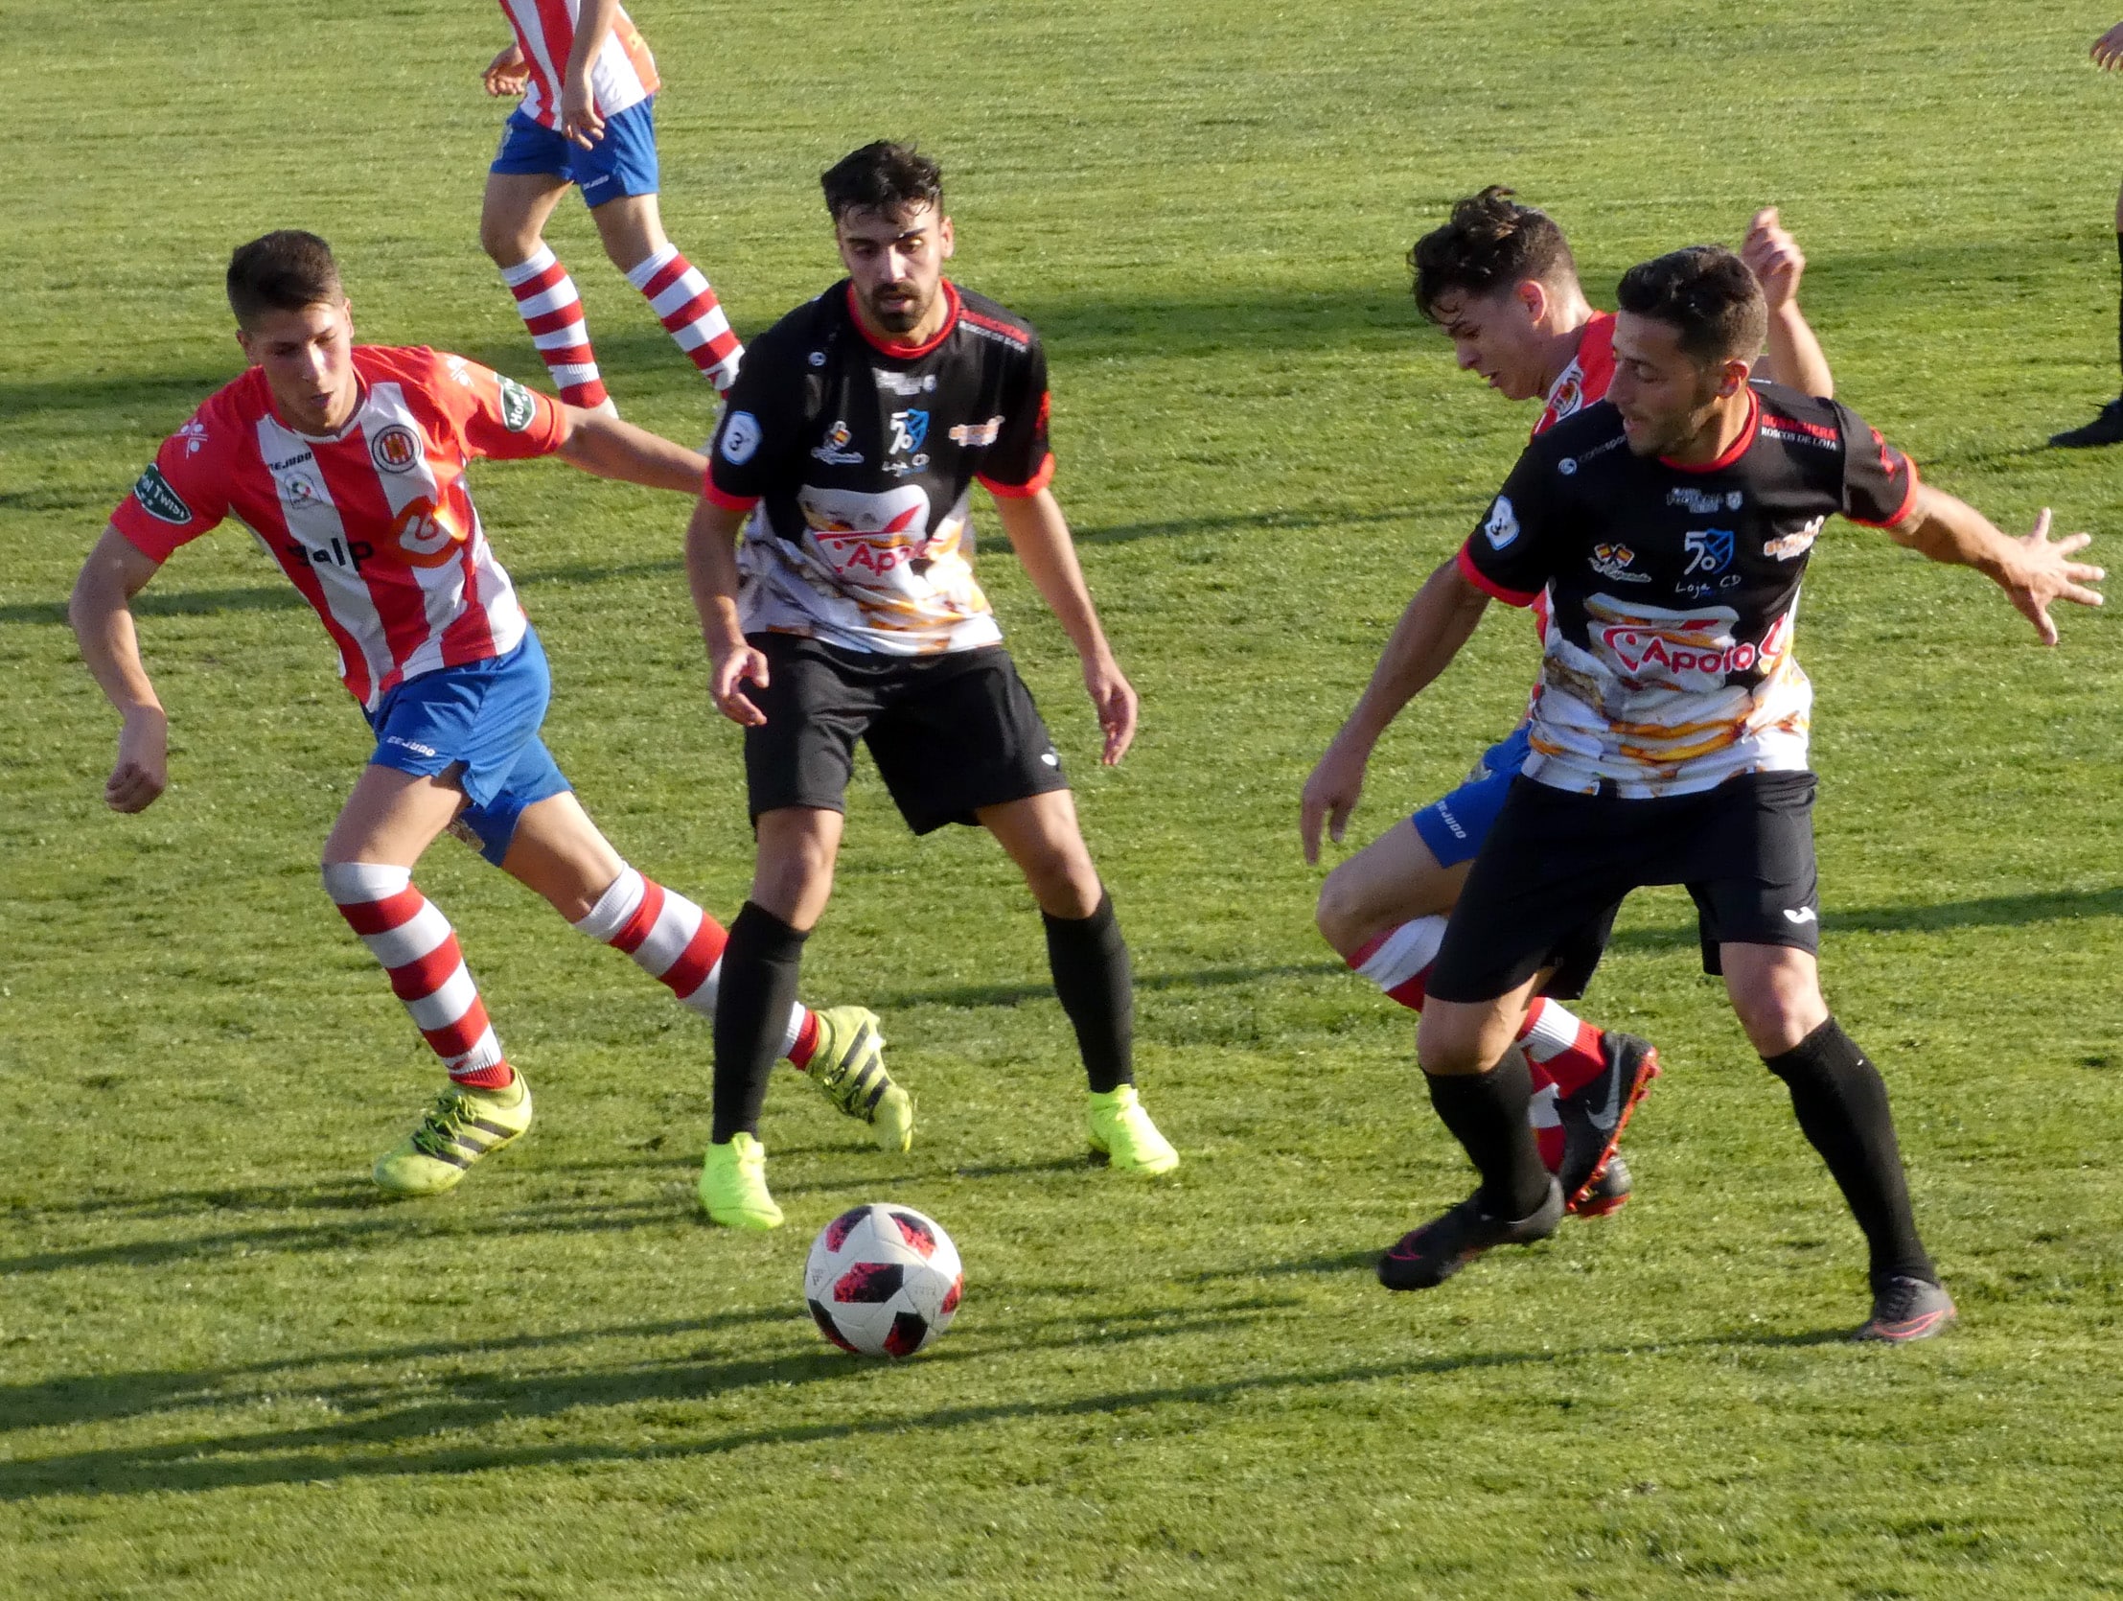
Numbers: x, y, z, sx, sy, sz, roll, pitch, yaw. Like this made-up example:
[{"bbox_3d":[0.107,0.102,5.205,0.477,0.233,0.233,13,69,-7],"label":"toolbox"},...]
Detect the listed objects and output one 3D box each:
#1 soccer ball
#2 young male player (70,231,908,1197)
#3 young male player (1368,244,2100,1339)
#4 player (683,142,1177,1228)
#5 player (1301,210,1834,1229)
[{"bbox_3d":[-0.249,0.674,17.680,0.220,0.220,0.220,0,9,0],"label":"soccer ball"},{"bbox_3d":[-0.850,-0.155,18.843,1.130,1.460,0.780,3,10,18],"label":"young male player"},{"bbox_3d":[0.937,-0.047,17.908,1.100,1.550,0.680,0,9,0],"label":"young male player"},{"bbox_3d":[-0.196,-0.204,18.713,0.730,1.600,0.600,-2,10,-12],"label":"player"},{"bbox_3d":[0.751,-0.139,18.501,0.780,1.540,0.620,-4,10,-22],"label":"player"}]

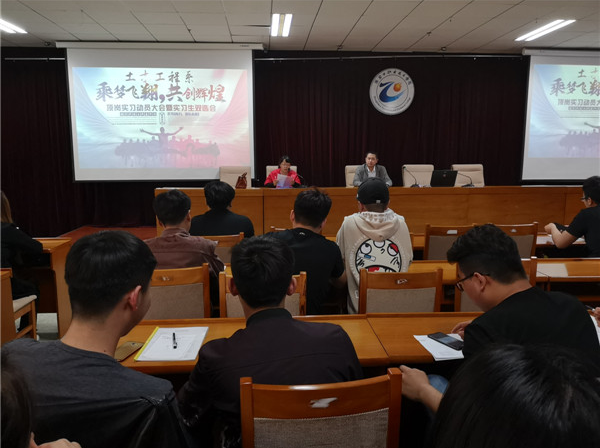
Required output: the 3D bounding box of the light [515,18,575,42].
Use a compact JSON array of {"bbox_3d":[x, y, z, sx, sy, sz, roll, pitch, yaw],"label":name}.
[{"bbox_3d":[3.622,-2.883,6.958,0.280,0.080,1.200,-1,8,-4],"label":"light"}]

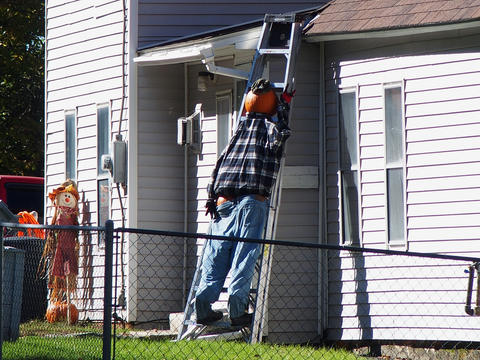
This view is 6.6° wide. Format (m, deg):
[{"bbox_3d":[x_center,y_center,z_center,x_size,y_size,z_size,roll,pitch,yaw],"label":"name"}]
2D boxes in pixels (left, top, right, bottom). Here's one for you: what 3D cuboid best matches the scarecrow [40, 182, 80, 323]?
[{"bbox_3d":[-1.692,0.674,39.200,0.400,1.370,0.270,0,-1,0],"label":"scarecrow"}]

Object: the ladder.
[{"bbox_3d":[0.051,-0.013,35.300,0.740,3.000,0.170,-1,-23,30],"label":"ladder"}]

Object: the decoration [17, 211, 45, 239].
[{"bbox_3d":[-1.994,0.424,39.600,0.270,0.270,0.240,0,-1,0],"label":"decoration"}]

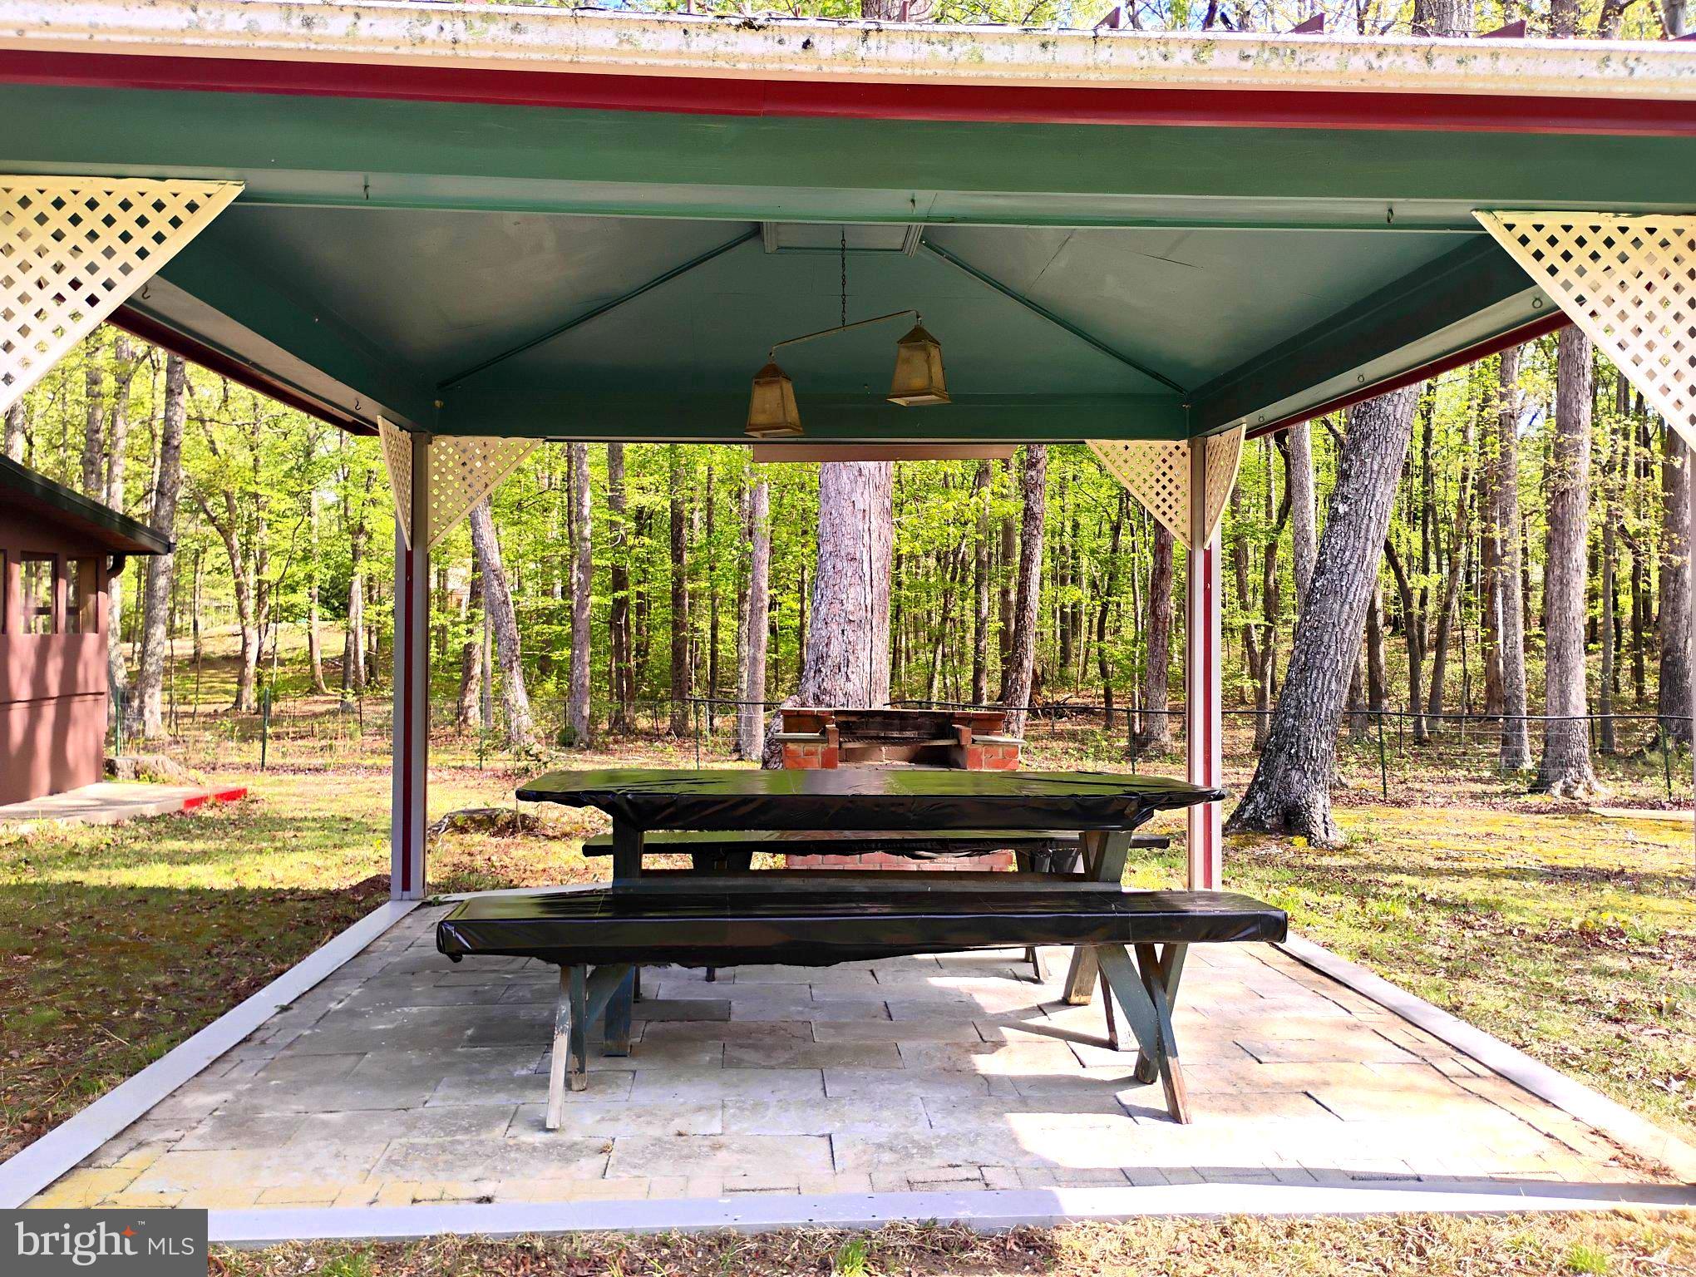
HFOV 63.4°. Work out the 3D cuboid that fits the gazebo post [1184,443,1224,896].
[{"bbox_3d":[1.900,0.166,7.367,0.170,2.383,0.150,0,0,-4],"label":"gazebo post"}]

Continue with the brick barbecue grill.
[{"bbox_3d":[0.284,0.905,8.146,1.380,0.980,0.640,0,0,-2],"label":"brick barbecue grill"}]

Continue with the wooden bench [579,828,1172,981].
[{"bbox_3d":[0.126,1.088,5.650,2.312,0.564,0.374,0,0,-4],"label":"wooden bench"}]

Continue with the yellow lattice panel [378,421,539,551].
[{"bbox_3d":[-1.898,-0.746,6.785,0.667,0.614,0.681,0,0,-4],"label":"yellow lattice panel"}]

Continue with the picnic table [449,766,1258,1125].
[{"bbox_3d":[0.048,0.940,4.854,2.298,0.857,0.782,0,0,-2],"label":"picnic table"}]

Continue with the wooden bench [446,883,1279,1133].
[{"bbox_3d":[0.059,1.076,4.023,2.380,0.582,0.374,0,0,-4],"label":"wooden bench"}]

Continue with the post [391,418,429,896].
[{"bbox_3d":[-2.248,0.144,7.092,0.170,2.383,0.150,0,0,-4],"label":"post"}]

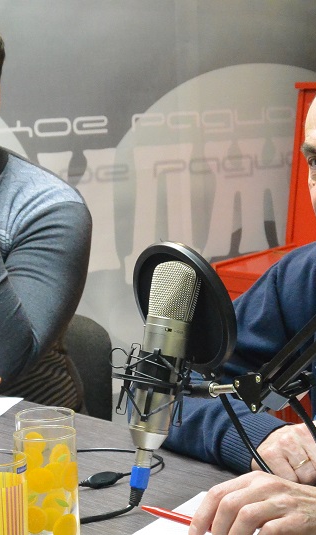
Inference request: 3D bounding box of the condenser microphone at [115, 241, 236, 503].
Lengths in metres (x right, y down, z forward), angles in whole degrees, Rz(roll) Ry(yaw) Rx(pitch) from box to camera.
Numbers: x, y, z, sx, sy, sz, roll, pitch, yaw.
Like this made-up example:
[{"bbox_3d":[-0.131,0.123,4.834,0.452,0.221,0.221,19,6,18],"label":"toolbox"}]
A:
[{"bbox_3d":[0.008,0.114,1.814,0.130,0.285,0.150,10,0,-42],"label":"condenser microphone"}]

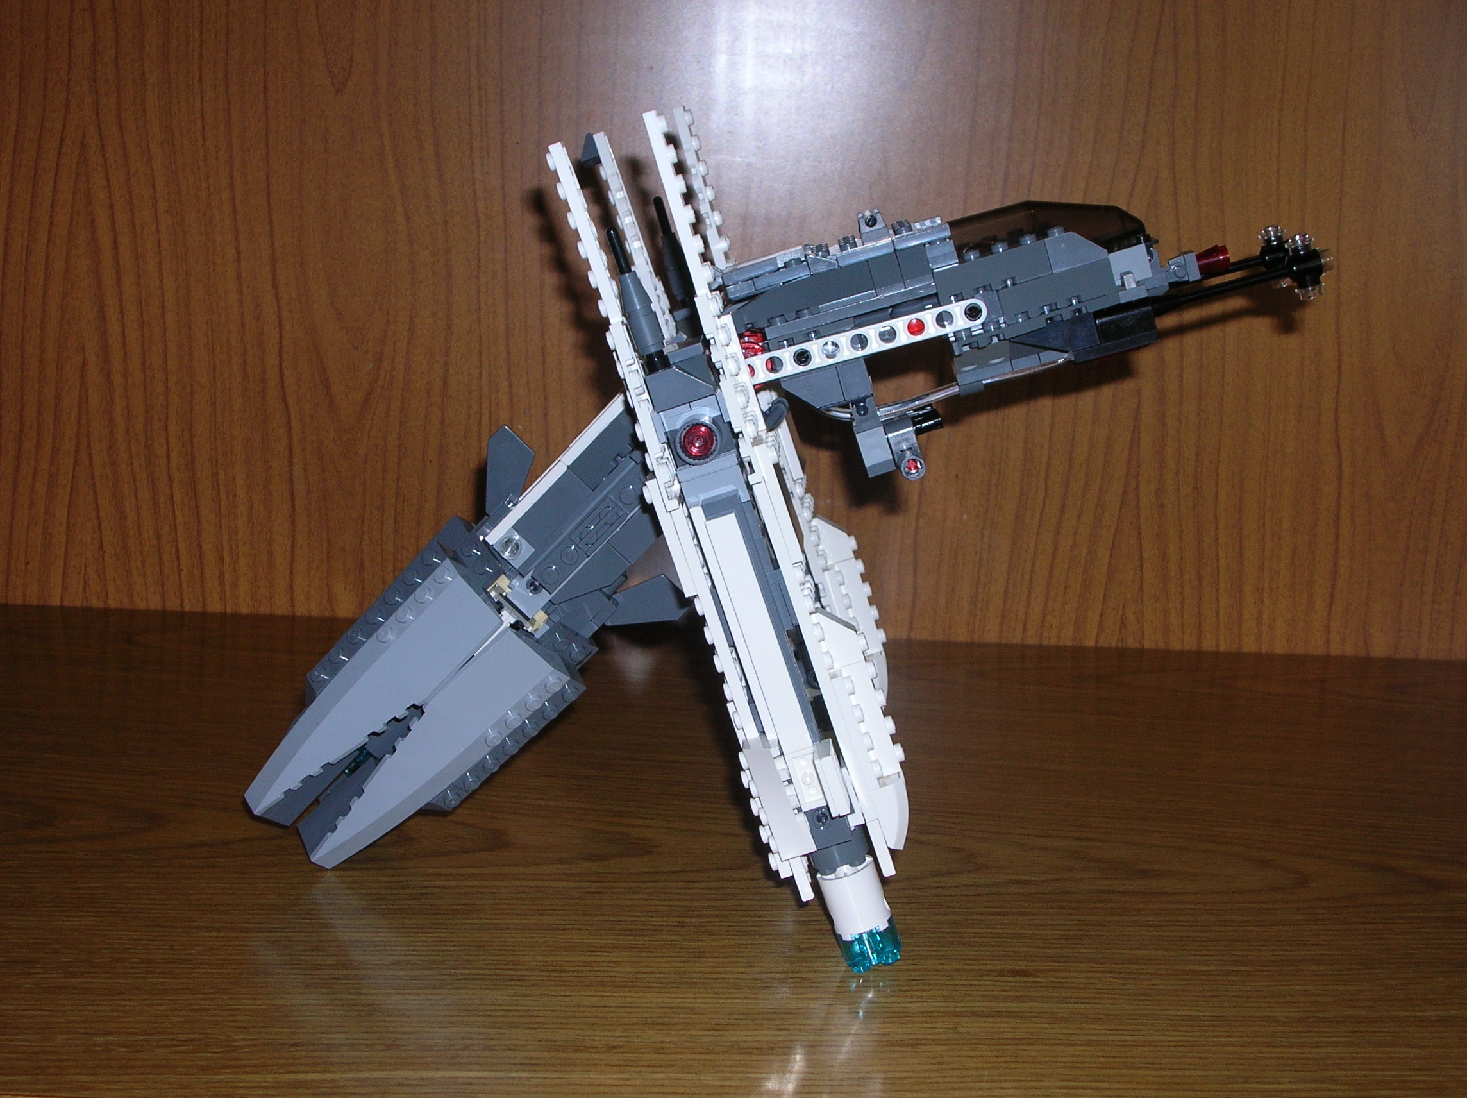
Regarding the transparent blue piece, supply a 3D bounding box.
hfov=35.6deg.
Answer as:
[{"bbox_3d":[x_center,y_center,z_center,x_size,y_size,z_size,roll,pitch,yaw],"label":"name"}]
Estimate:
[{"bbox_3d":[0.037,0.106,0.616,0.016,0.011,0.016,-18,8,7],"label":"transparent blue piece"}]

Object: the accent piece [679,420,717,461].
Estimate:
[{"bbox_3d":[-0.009,-0.028,0.597,0.009,0.009,0.004,-18,8,7],"label":"accent piece"}]

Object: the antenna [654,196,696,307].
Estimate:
[{"bbox_3d":[-0.018,-0.091,0.700,0.008,0.035,0.008,-16,6,6],"label":"antenna"}]

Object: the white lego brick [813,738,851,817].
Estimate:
[{"bbox_3d":[0.026,0.061,0.602,0.005,0.016,0.016,-18,8,7],"label":"white lego brick"}]

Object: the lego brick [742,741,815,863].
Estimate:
[{"bbox_3d":[0.012,0.064,0.602,0.010,0.032,0.016,-18,8,7],"label":"lego brick"}]

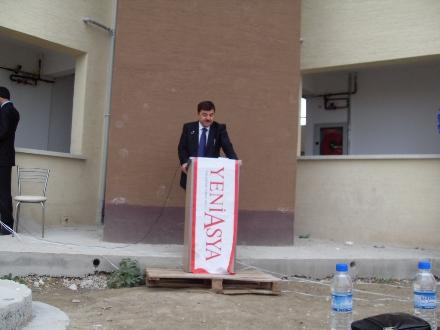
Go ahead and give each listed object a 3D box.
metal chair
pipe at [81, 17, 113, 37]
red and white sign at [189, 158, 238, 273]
[{"bbox_3d":[-2.299,0.445,5.720,0.400,0.850,0.460,4,-5,-25],"label":"metal chair"},{"bbox_3d":[-2.016,-2.316,7.850,0.110,0.120,0.640,-1,-8,36],"label":"pipe"},{"bbox_3d":[-0.040,0.455,4.200,0.410,1.030,0.080,3,-4,-10],"label":"red and white sign"}]

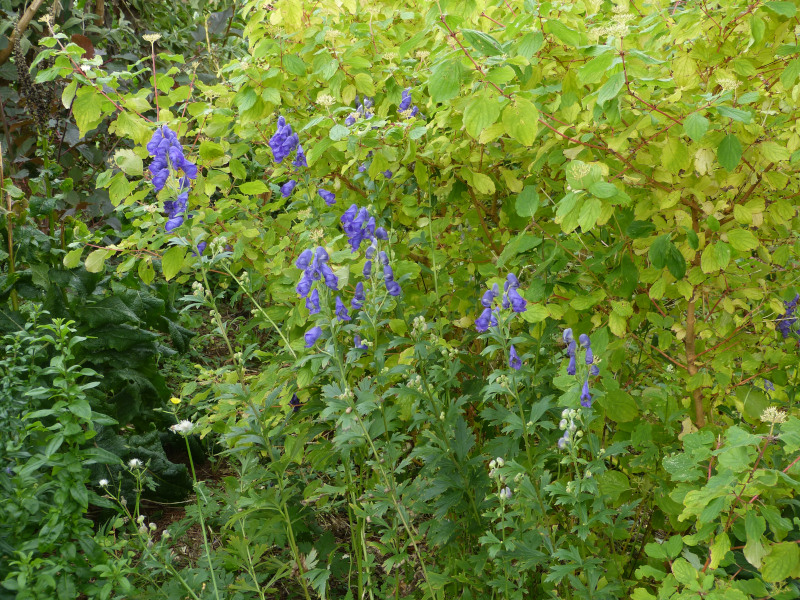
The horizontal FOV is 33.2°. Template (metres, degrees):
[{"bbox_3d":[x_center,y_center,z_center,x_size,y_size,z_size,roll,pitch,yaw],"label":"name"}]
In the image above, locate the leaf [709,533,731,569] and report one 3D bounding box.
[{"bbox_3d":[0.453,0.355,1.900,0.025,0.052,0.016,18,-6,14],"label":"leaf"}]

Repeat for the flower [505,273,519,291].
[{"bbox_3d":[0.193,-0.032,2.320,0.021,0.030,0.025,-10,7,38],"label":"flower"}]

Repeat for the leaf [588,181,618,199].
[{"bbox_3d":[0.334,-0.180,2.200,0.049,0.035,0.022,0,-24,0],"label":"leaf"}]

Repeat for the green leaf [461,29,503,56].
[{"bbox_3d":[0.131,-0.413,2.150,0.074,0.032,0.020,27,-17,10],"label":"green leaf"}]

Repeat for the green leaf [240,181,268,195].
[{"bbox_3d":[-0.282,-0.218,2.600,0.054,0.025,0.028,0,26,0],"label":"green leaf"}]

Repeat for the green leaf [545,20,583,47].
[{"bbox_3d":[0.275,-0.447,2.250,0.069,0.037,0.018,30,-17,11],"label":"green leaf"}]

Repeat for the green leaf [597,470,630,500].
[{"bbox_3d":[0.367,0.318,2.300,0.057,0.056,0.022,5,-19,2],"label":"green leaf"}]

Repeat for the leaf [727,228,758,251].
[{"bbox_3d":[0.614,-0.108,2.400,0.057,0.038,0.016,12,-14,9],"label":"leaf"}]

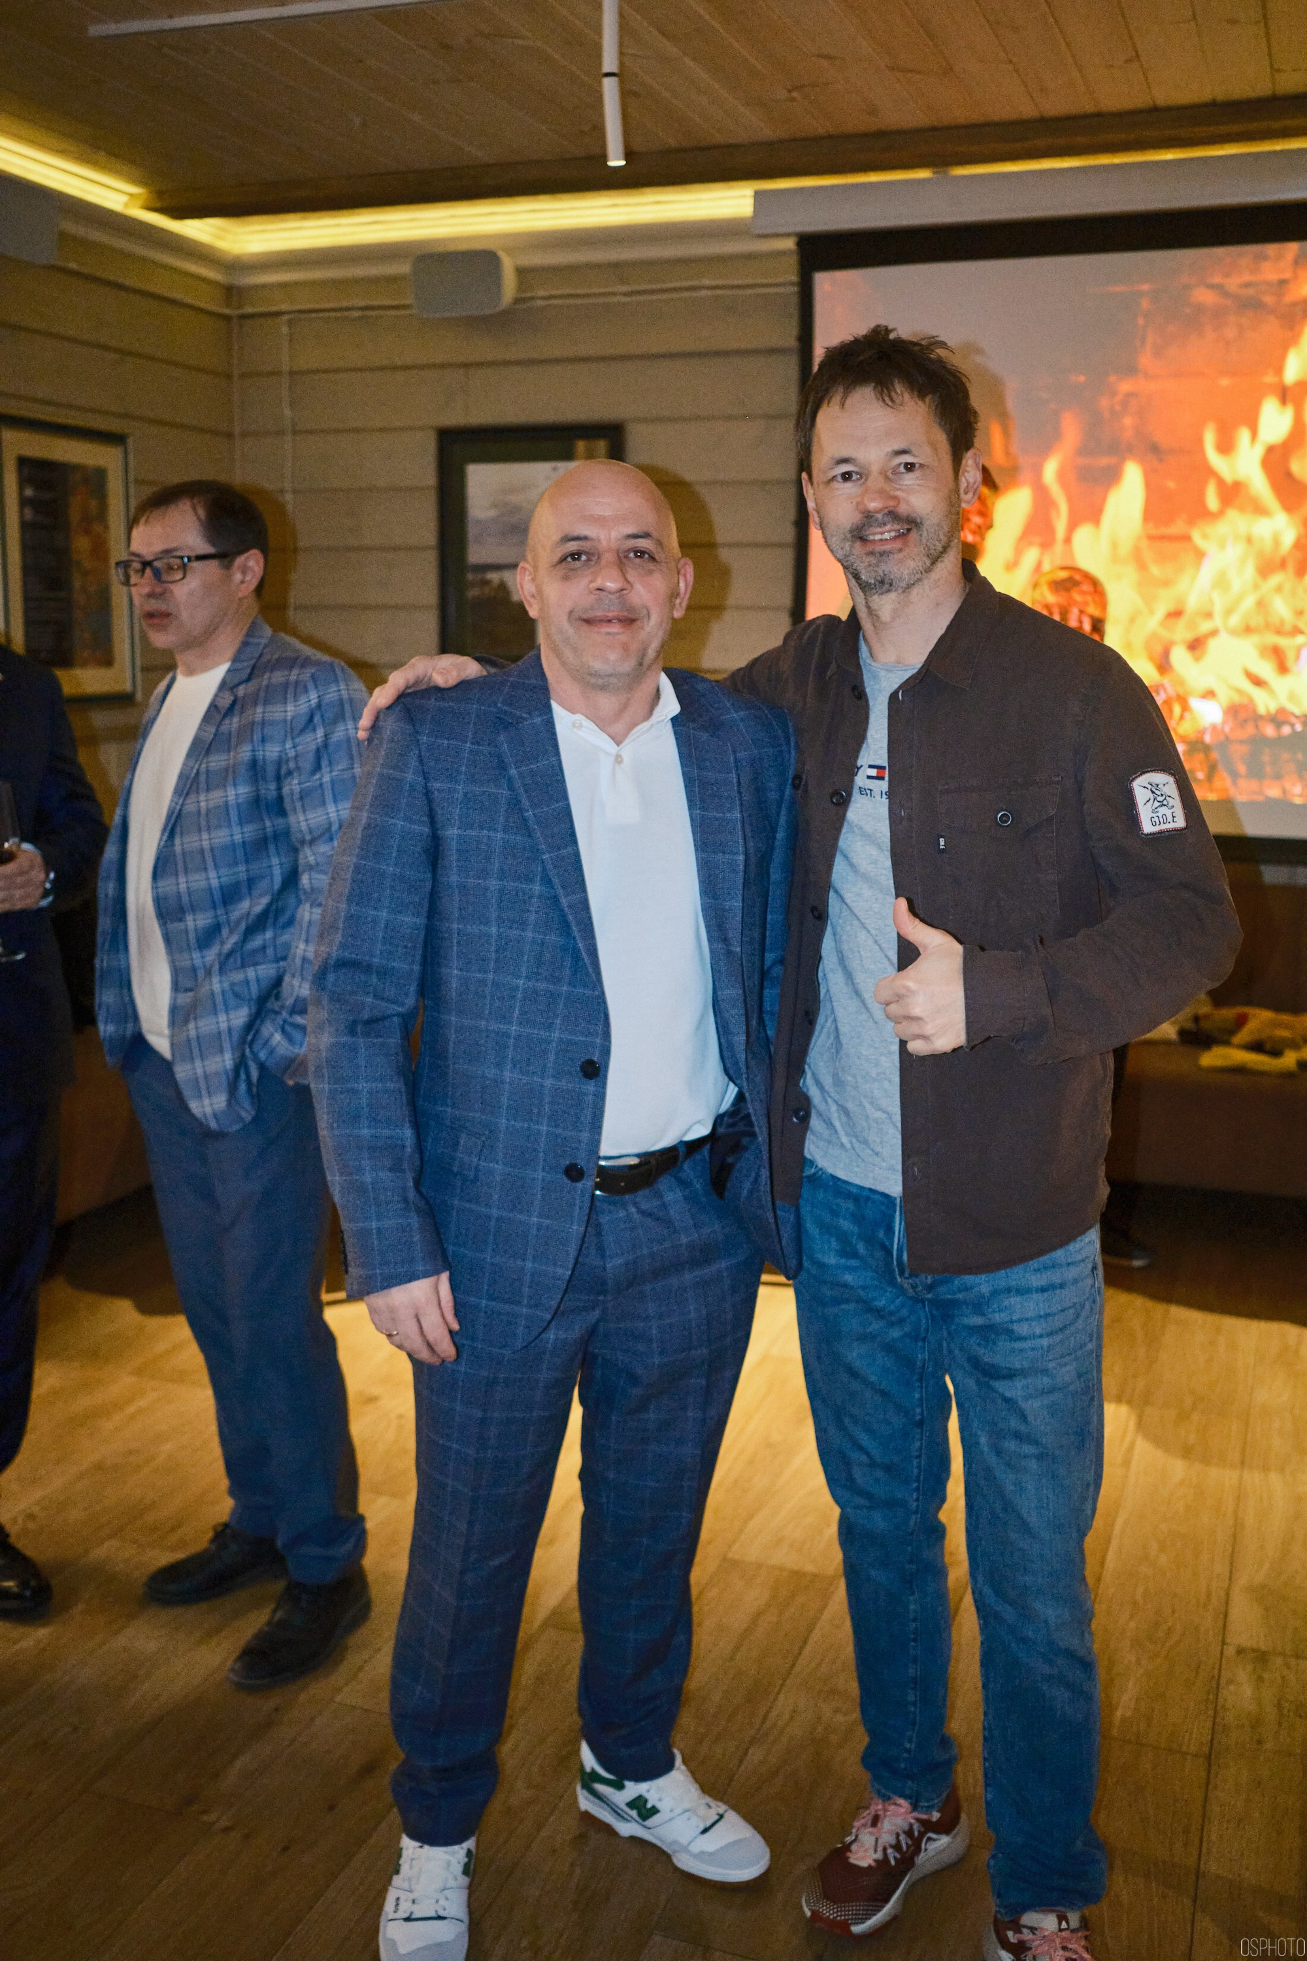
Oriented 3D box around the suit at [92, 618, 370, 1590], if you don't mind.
[{"bbox_3d":[-0.622,0.206,2.864,0.350,1.460,0.470,-7,13,-37],"label":"suit"}]

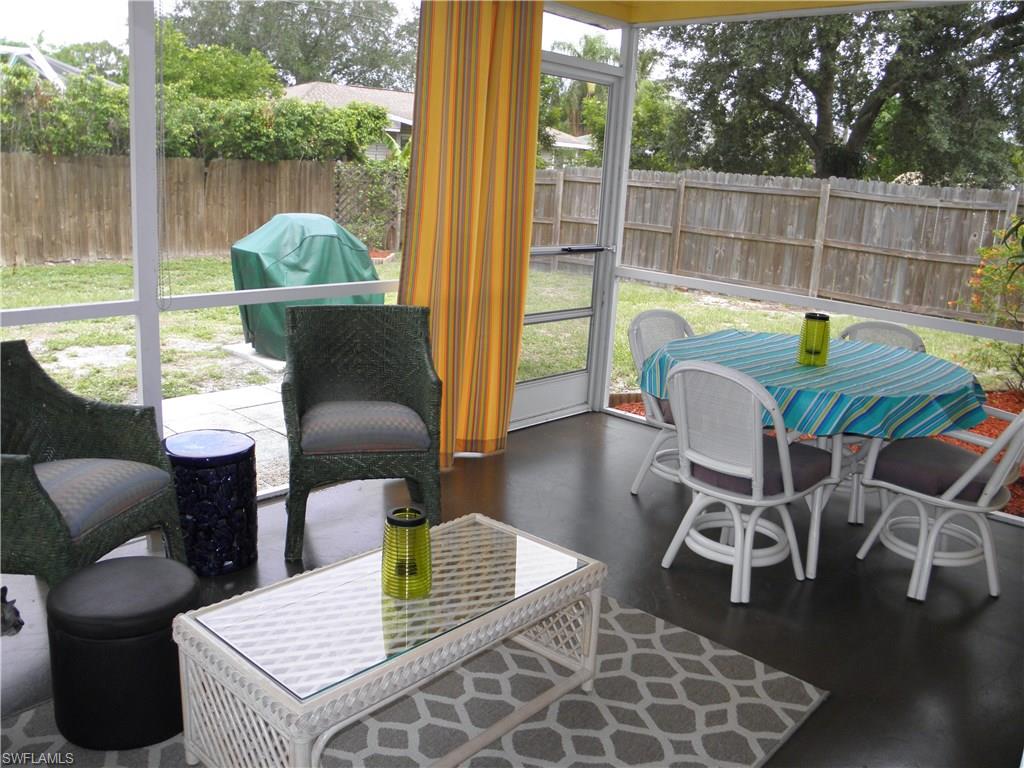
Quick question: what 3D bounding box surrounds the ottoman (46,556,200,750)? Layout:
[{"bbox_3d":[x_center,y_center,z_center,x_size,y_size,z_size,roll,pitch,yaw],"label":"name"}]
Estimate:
[{"bbox_3d":[-1.001,0.691,2.167,0.354,0.348,0.354,4,14,0],"label":"ottoman"}]

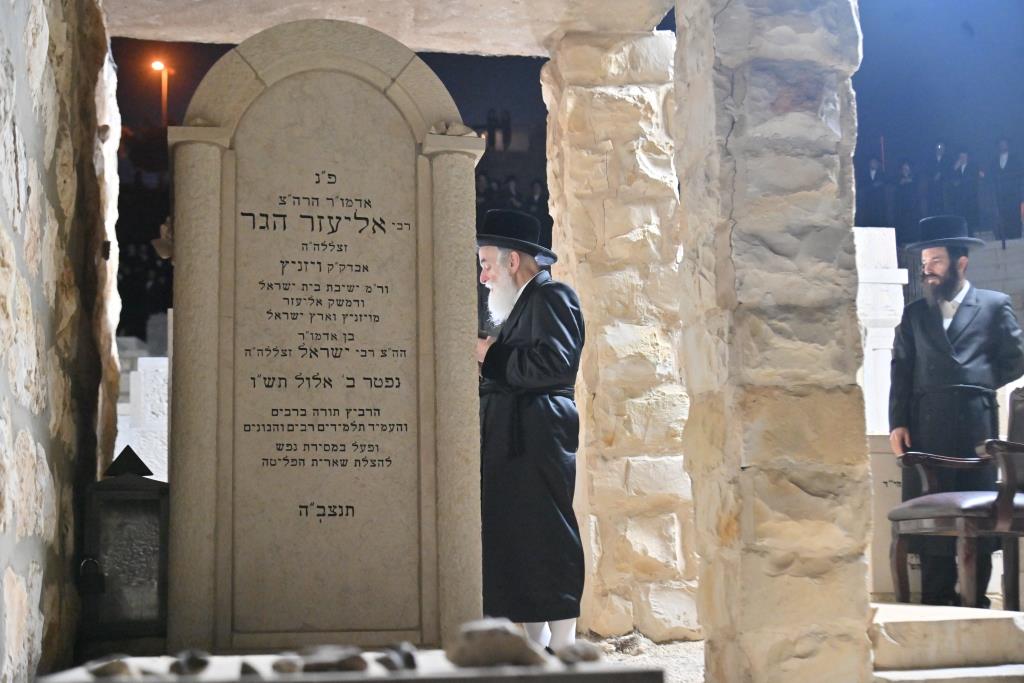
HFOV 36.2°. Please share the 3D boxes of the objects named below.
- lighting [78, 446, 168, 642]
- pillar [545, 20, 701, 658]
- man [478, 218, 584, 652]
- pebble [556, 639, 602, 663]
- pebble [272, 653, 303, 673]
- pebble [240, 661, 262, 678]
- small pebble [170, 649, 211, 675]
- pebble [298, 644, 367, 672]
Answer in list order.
[{"bbox_3d":[-0.919,0.481,3.750,0.187,0.456,0.180,1,-10,-9],"label":"lighting"},{"bbox_3d":[0.449,-0.019,6.850,0.520,2.591,0.500,1,-10,-9],"label":"pillar"},{"bbox_3d":[0.027,0.332,5.900,0.480,1.703,0.520,1,-10,-11],"label":"man"},{"bbox_3d":[0.088,0.408,2.050,0.056,0.025,0.045,1,-10,-9],"label":"pebble"},{"bbox_3d":[-0.294,0.421,2.050,0.036,0.021,0.032,1,-10,-9],"label":"pebble"},{"bbox_3d":[-0.328,0.413,1.970,0.026,0.018,0.025,1,-10,-9],"label":"pebble"},{"bbox_3d":[-0.421,0.419,2.050,0.049,0.028,0.040,1,-10,-9],"label":"small pebble"},{"bbox_3d":[-0.236,0.415,2.050,0.085,0.029,0.055,1,-10,-9],"label":"pebble"}]

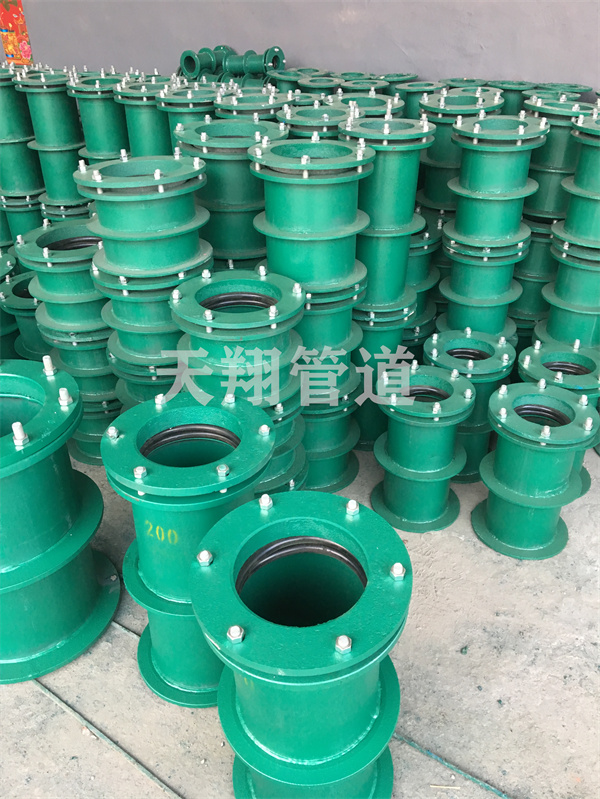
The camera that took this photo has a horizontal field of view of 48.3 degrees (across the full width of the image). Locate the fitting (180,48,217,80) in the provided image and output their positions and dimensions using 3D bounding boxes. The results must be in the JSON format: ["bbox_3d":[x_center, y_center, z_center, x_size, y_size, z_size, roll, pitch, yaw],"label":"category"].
[{"bbox_3d":[-0.563,-2.084,4.138,0.156,0.156,0.328,20,38,31],"label":"fitting"}]

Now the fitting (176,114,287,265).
[{"bbox_3d":[-0.192,-0.637,2.016,0.334,0.332,0.334,-2,33,0],"label":"fitting"}]

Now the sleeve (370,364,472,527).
[{"bbox_3d":[0.382,0.143,2.115,0.291,0.475,0.291,-1,32,0],"label":"sleeve"}]

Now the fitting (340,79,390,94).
[{"bbox_3d":[0.306,-1.322,3.191,0.226,0.330,0.226,-1,33,0],"label":"fitting"}]

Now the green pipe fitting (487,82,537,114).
[{"bbox_3d":[0.972,-1.296,3.143,0.226,0.330,0.226,-1,33,0],"label":"green pipe fitting"}]

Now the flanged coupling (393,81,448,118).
[{"bbox_3d":[0.542,-1.254,3.068,0.226,0.330,0.226,-1,33,0],"label":"flanged coupling"}]

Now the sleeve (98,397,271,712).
[{"bbox_3d":[-0.241,0.358,1.606,0.369,0.682,0.369,-1,31,0],"label":"sleeve"}]

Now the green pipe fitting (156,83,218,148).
[{"bbox_3d":[-0.402,-1.031,2.636,0.287,0.360,0.287,-1,33,0],"label":"green pipe fitting"}]

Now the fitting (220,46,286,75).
[{"bbox_3d":[-0.264,-1.964,3.892,0.362,0.158,0.158,24,40,33],"label":"fitting"}]

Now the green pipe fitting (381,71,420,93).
[{"bbox_3d":[0.414,-1.230,2.962,0.195,0.360,0.195,-2,33,0],"label":"green pipe fitting"}]

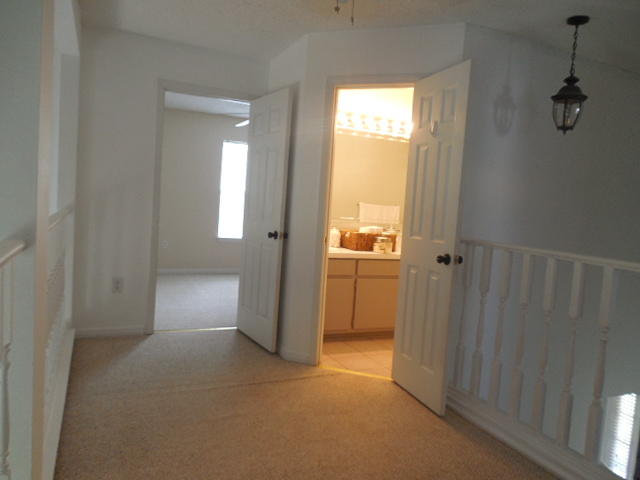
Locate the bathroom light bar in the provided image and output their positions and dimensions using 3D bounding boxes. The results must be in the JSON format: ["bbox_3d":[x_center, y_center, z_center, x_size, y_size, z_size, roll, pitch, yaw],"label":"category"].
[{"bbox_3d":[0.557,-1.102,4.481,0.950,0.140,0.120,2,5,-25],"label":"bathroom light bar"}]

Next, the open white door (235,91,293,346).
[{"bbox_3d":[-0.475,-0.156,3.841,0.037,2.033,0.700,1,6,-33],"label":"open white door"}]

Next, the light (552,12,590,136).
[{"bbox_3d":[1.563,-1.005,2.869,0.220,0.692,0.220,2,5,-25],"label":"light"}]

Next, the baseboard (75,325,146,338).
[{"bbox_3d":[-1.724,0.754,3.809,0.540,0.088,0.016,2,5,-25],"label":"baseboard"}]

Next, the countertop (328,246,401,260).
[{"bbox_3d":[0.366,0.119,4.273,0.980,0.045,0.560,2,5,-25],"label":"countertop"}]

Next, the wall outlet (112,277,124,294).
[{"bbox_3d":[-1.657,0.374,3.792,0.077,0.122,0.010,2,5,-25],"label":"wall outlet"}]

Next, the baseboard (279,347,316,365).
[{"bbox_3d":[-0.155,0.879,3.517,0.250,0.092,0.018,5,5,20],"label":"baseboard"}]

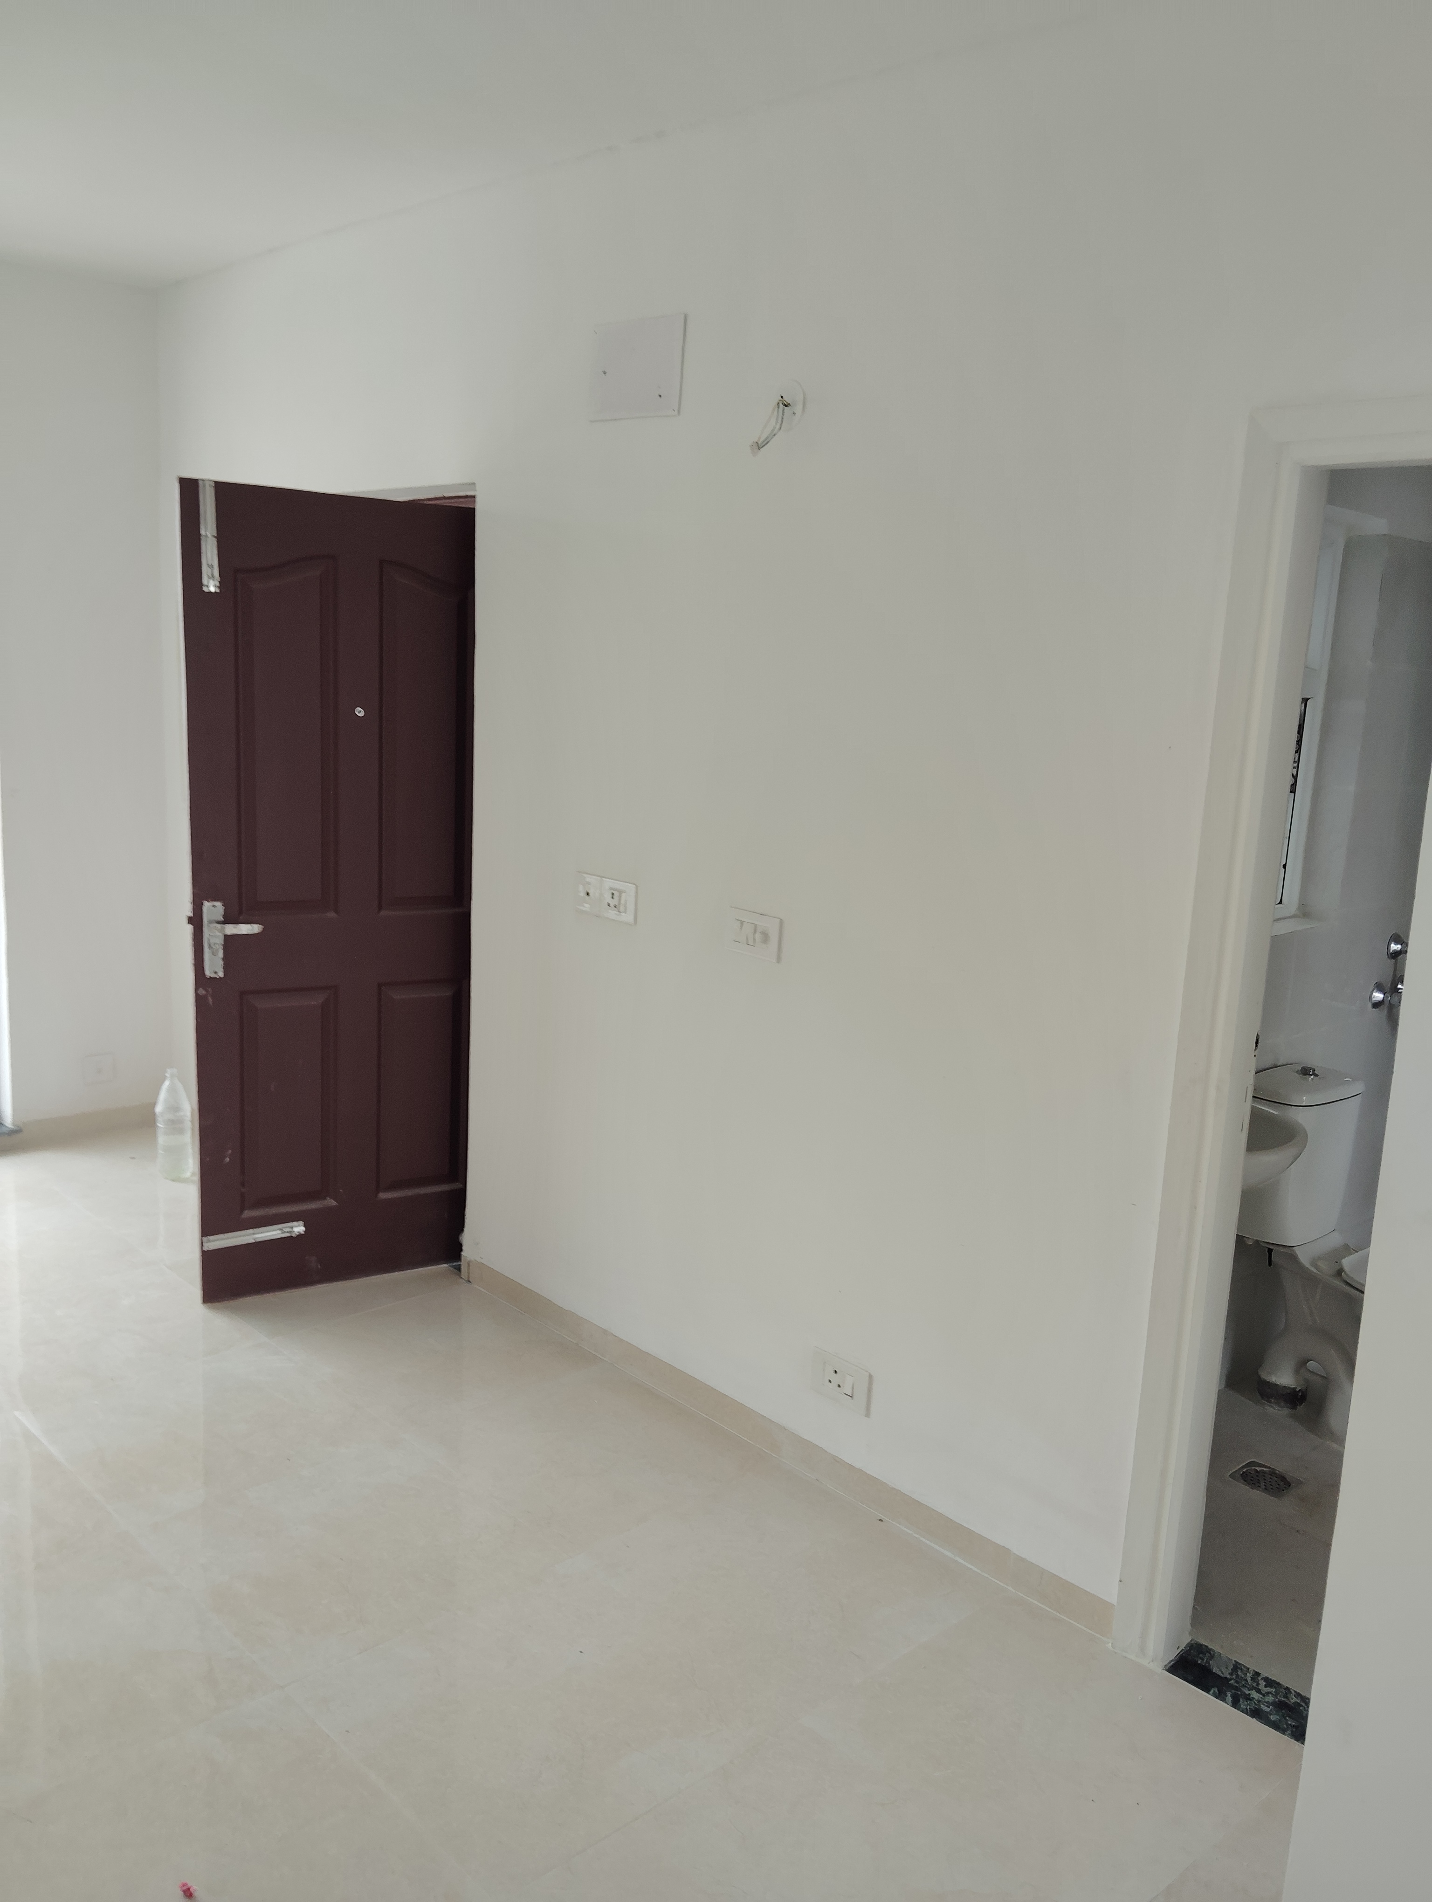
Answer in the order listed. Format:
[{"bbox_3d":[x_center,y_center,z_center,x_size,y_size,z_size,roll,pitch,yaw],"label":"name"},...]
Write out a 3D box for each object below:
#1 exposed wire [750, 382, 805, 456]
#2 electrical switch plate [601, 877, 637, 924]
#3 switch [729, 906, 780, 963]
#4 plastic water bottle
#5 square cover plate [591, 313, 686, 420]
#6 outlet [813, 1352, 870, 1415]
[{"bbox_3d":[0.111,-1.042,3.018,0.072,0.151,0.105,-9,16,-43],"label":"exposed wire"},{"bbox_3d":[-0.229,-0.117,3.565,0.013,0.091,0.113,-9,16,-43],"label":"electrical switch plate"},{"bbox_3d":[0.081,-0.034,3.255,0.013,0.091,0.145,-9,16,-43],"label":"switch"},{"bbox_3d":[-1.703,0.544,4.843,0.107,0.351,0.107,-9,16,-43],"label":"plastic water bottle"},{"bbox_3d":[-0.172,-1.252,3.327,0.010,0.200,0.287,-9,16,-43],"label":"square cover plate"},{"bbox_3d":[0.261,0.903,3.216,0.013,0.093,0.148,-9,16,-43],"label":"outlet"}]

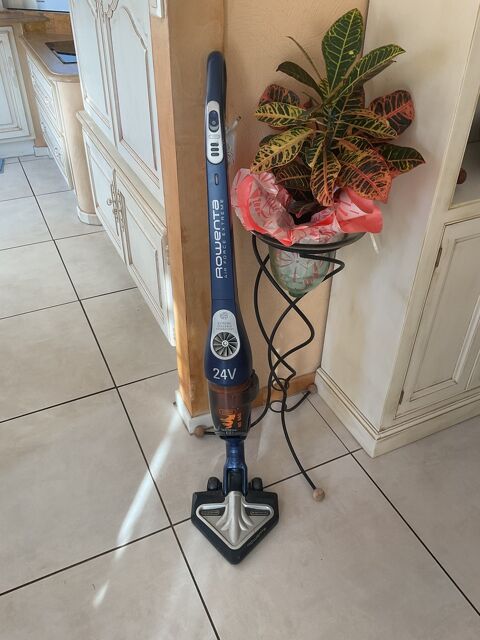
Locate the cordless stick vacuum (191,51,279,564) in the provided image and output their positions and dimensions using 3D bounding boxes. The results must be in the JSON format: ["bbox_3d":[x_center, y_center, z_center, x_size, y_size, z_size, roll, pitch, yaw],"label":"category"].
[{"bbox_3d":[-0.004,0.049,1.244,0.250,1.145,0.430,0,37,-1],"label":"cordless stick vacuum"}]

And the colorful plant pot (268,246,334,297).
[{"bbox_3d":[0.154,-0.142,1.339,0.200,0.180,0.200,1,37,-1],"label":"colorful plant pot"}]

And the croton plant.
[{"bbox_3d":[0.184,-0.411,1.150,0.360,0.390,0.310,0,37,-1],"label":"croton plant"}]

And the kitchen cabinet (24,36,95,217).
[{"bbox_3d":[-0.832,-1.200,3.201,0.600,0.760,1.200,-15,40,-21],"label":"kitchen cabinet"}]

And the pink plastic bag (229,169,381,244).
[{"bbox_3d":[0.143,-0.264,1.252,0.340,0.140,0.280,0,37,-1],"label":"pink plastic bag"}]

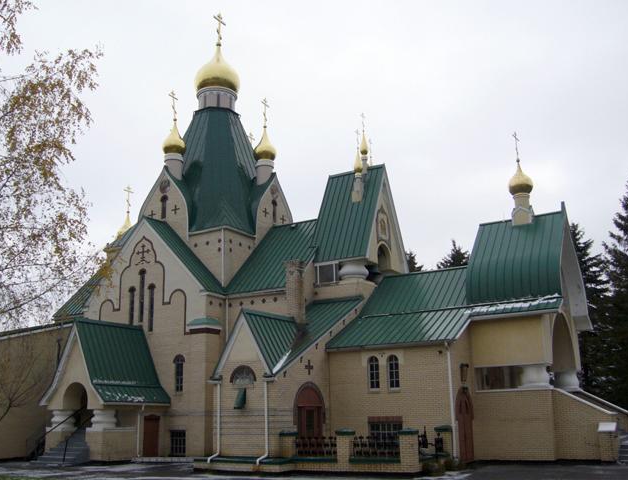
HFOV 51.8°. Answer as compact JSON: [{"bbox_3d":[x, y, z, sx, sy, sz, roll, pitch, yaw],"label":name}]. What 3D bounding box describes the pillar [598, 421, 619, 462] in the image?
[{"bbox_3d":[9.869,6.761,21.682,0.474,1.237,0.500,-10,-17,28],"label":"pillar"}]

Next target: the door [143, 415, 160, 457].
[{"bbox_3d":[-7.089,8.585,28.304,0.140,1.842,0.980,-10,-17,28],"label":"door"}]

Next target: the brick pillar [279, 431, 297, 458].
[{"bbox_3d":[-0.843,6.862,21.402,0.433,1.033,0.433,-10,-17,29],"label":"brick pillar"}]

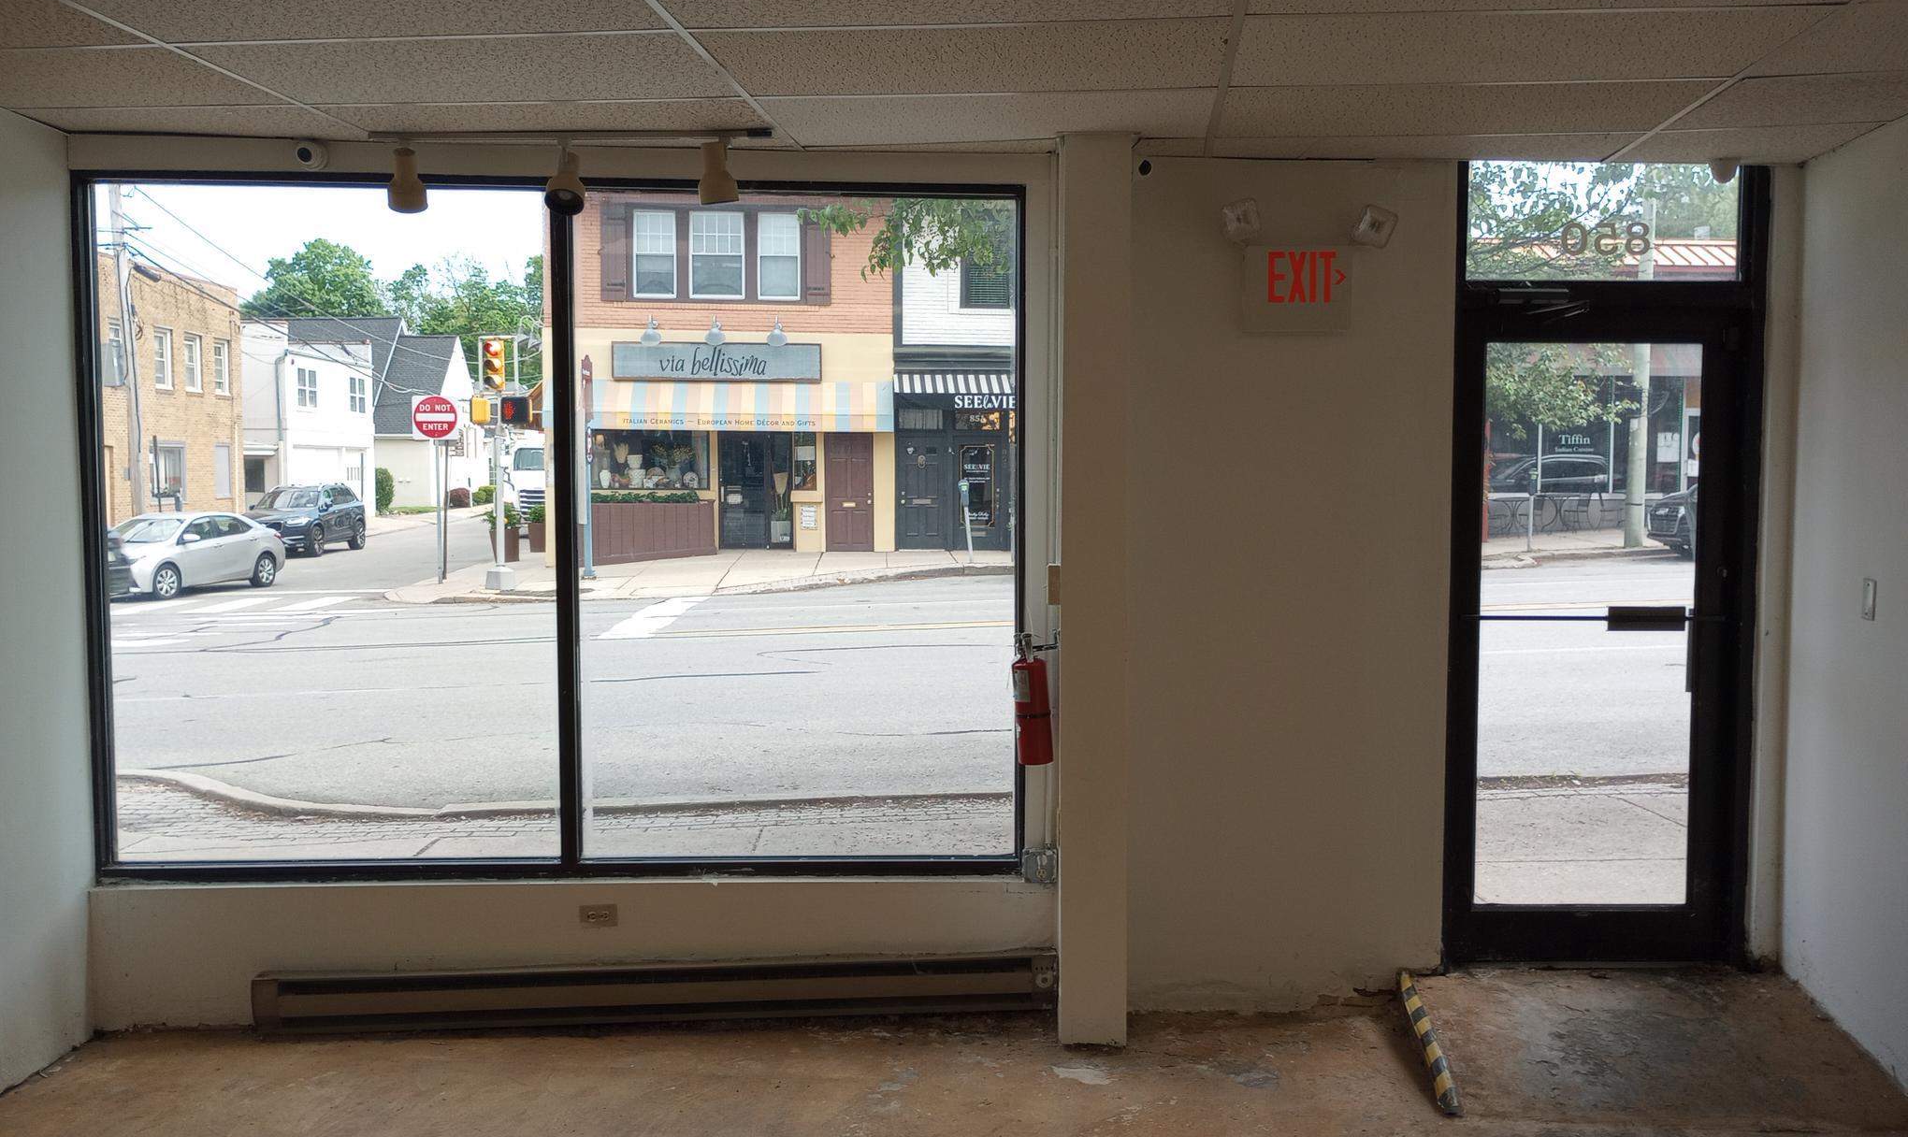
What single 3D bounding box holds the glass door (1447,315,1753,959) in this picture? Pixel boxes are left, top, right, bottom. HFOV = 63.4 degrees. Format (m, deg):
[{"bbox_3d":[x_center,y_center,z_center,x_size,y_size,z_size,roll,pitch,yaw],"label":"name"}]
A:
[{"bbox_3d":[2.054,0.236,4.915,0.952,2.053,0.070,0,3,-2],"label":"glass door"}]

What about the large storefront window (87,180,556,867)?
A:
[{"bbox_3d":[-1.884,-0.119,4.671,1.350,2.060,0.060,0,4,-5],"label":"large storefront window"}]

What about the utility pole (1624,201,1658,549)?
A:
[{"bbox_3d":[11.847,-3.324,26.620,0.330,5.940,0.330,1,3,7],"label":"utility pole"}]

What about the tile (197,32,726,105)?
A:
[{"bbox_3d":[-1.173,-1.217,3.782,1.200,0.020,0.595,1,4,7],"label":"tile"}]

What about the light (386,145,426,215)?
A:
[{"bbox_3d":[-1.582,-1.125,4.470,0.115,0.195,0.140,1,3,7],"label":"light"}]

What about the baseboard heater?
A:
[{"bbox_3d":[-0.888,1.291,4.745,2.425,0.176,0.072,0,4,-5],"label":"baseboard heater"}]

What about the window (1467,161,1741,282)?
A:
[{"bbox_3d":[2.046,-1.098,4.888,0.900,0.400,0.050,0,4,-3],"label":"window"}]

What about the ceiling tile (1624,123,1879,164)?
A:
[{"bbox_3d":[2.282,-1.246,4.540,0.569,0.020,0.544,1,3,7],"label":"ceiling tile"}]

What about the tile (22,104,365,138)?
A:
[{"bbox_3d":[-2.172,-1.260,4.344,0.854,0.020,0.366,1,3,7],"label":"tile"}]

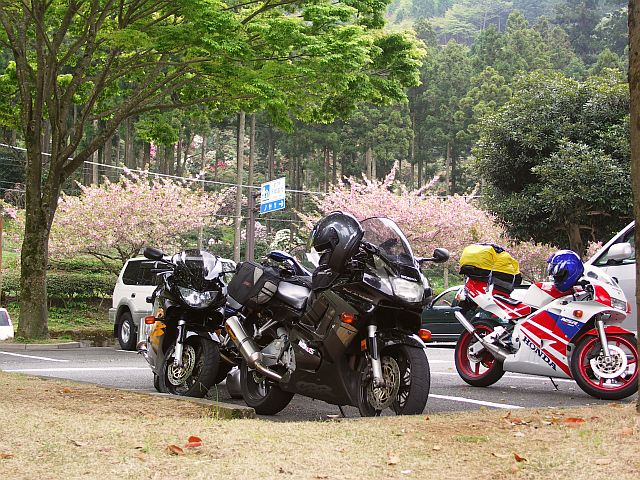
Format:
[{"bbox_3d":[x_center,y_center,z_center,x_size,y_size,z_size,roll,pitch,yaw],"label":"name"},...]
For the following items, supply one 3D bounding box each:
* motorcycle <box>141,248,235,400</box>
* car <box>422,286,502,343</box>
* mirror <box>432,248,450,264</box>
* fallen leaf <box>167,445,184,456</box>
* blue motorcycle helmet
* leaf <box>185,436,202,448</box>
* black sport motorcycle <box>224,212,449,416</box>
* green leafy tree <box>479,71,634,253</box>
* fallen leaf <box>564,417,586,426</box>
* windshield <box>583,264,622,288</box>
[{"bbox_3d":[-1.050,0.684,8.050,0.720,1.160,2.060,2,-4,-13],"label":"motorcycle"},{"bbox_3d":[3.350,1.722,23.200,4.400,1.420,1.700,2,-5,-22],"label":"car"},{"bbox_3d":[0.723,0.095,6.050,0.150,0.090,0.070,4,-6,-40],"label":"mirror"},{"bbox_3d":[-0.566,0.824,3.980,0.068,0.033,0.055,1,-4,0],"label":"fallen leaf"},{"bbox_3d":[2.028,0.260,8.400,0.340,0.280,0.260,-34,0,-27],"label":"blue motorcycle helmet"},{"bbox_3d":[-0.516,0.826,4.150,0.075,0.045,0.055,1,-4,0],"label":"leaf"},{"bbox_3d":[0.070,0.519,6.280,0.740,1.250,2.060,3,-5,-31],"label":"black sport motorcycle"},{"bbox_3d":[7.999,-1.282,33.000,6.200,8.400,6.000,1,-4,0],"label":"green leafy tree"},{"bbox_3d":[1.281,0.910,5.100,0.100,0.035,0.070,1,-4,0],"label":"fallen leaf"},{"bbox_3d":[2.320,0.300,8.350,0.300,0.210,0.270,4,-6,-42],"label":"windshield"}]

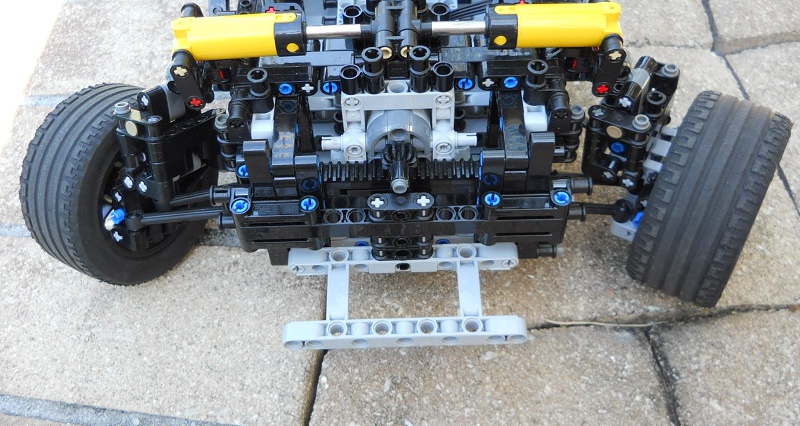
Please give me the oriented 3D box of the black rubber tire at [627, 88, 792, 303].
[{"bbox_3d":[0.122,-0.005,0.339,0.036,0.082,0.082,23,58,19],"label":"black rubber tire"}]

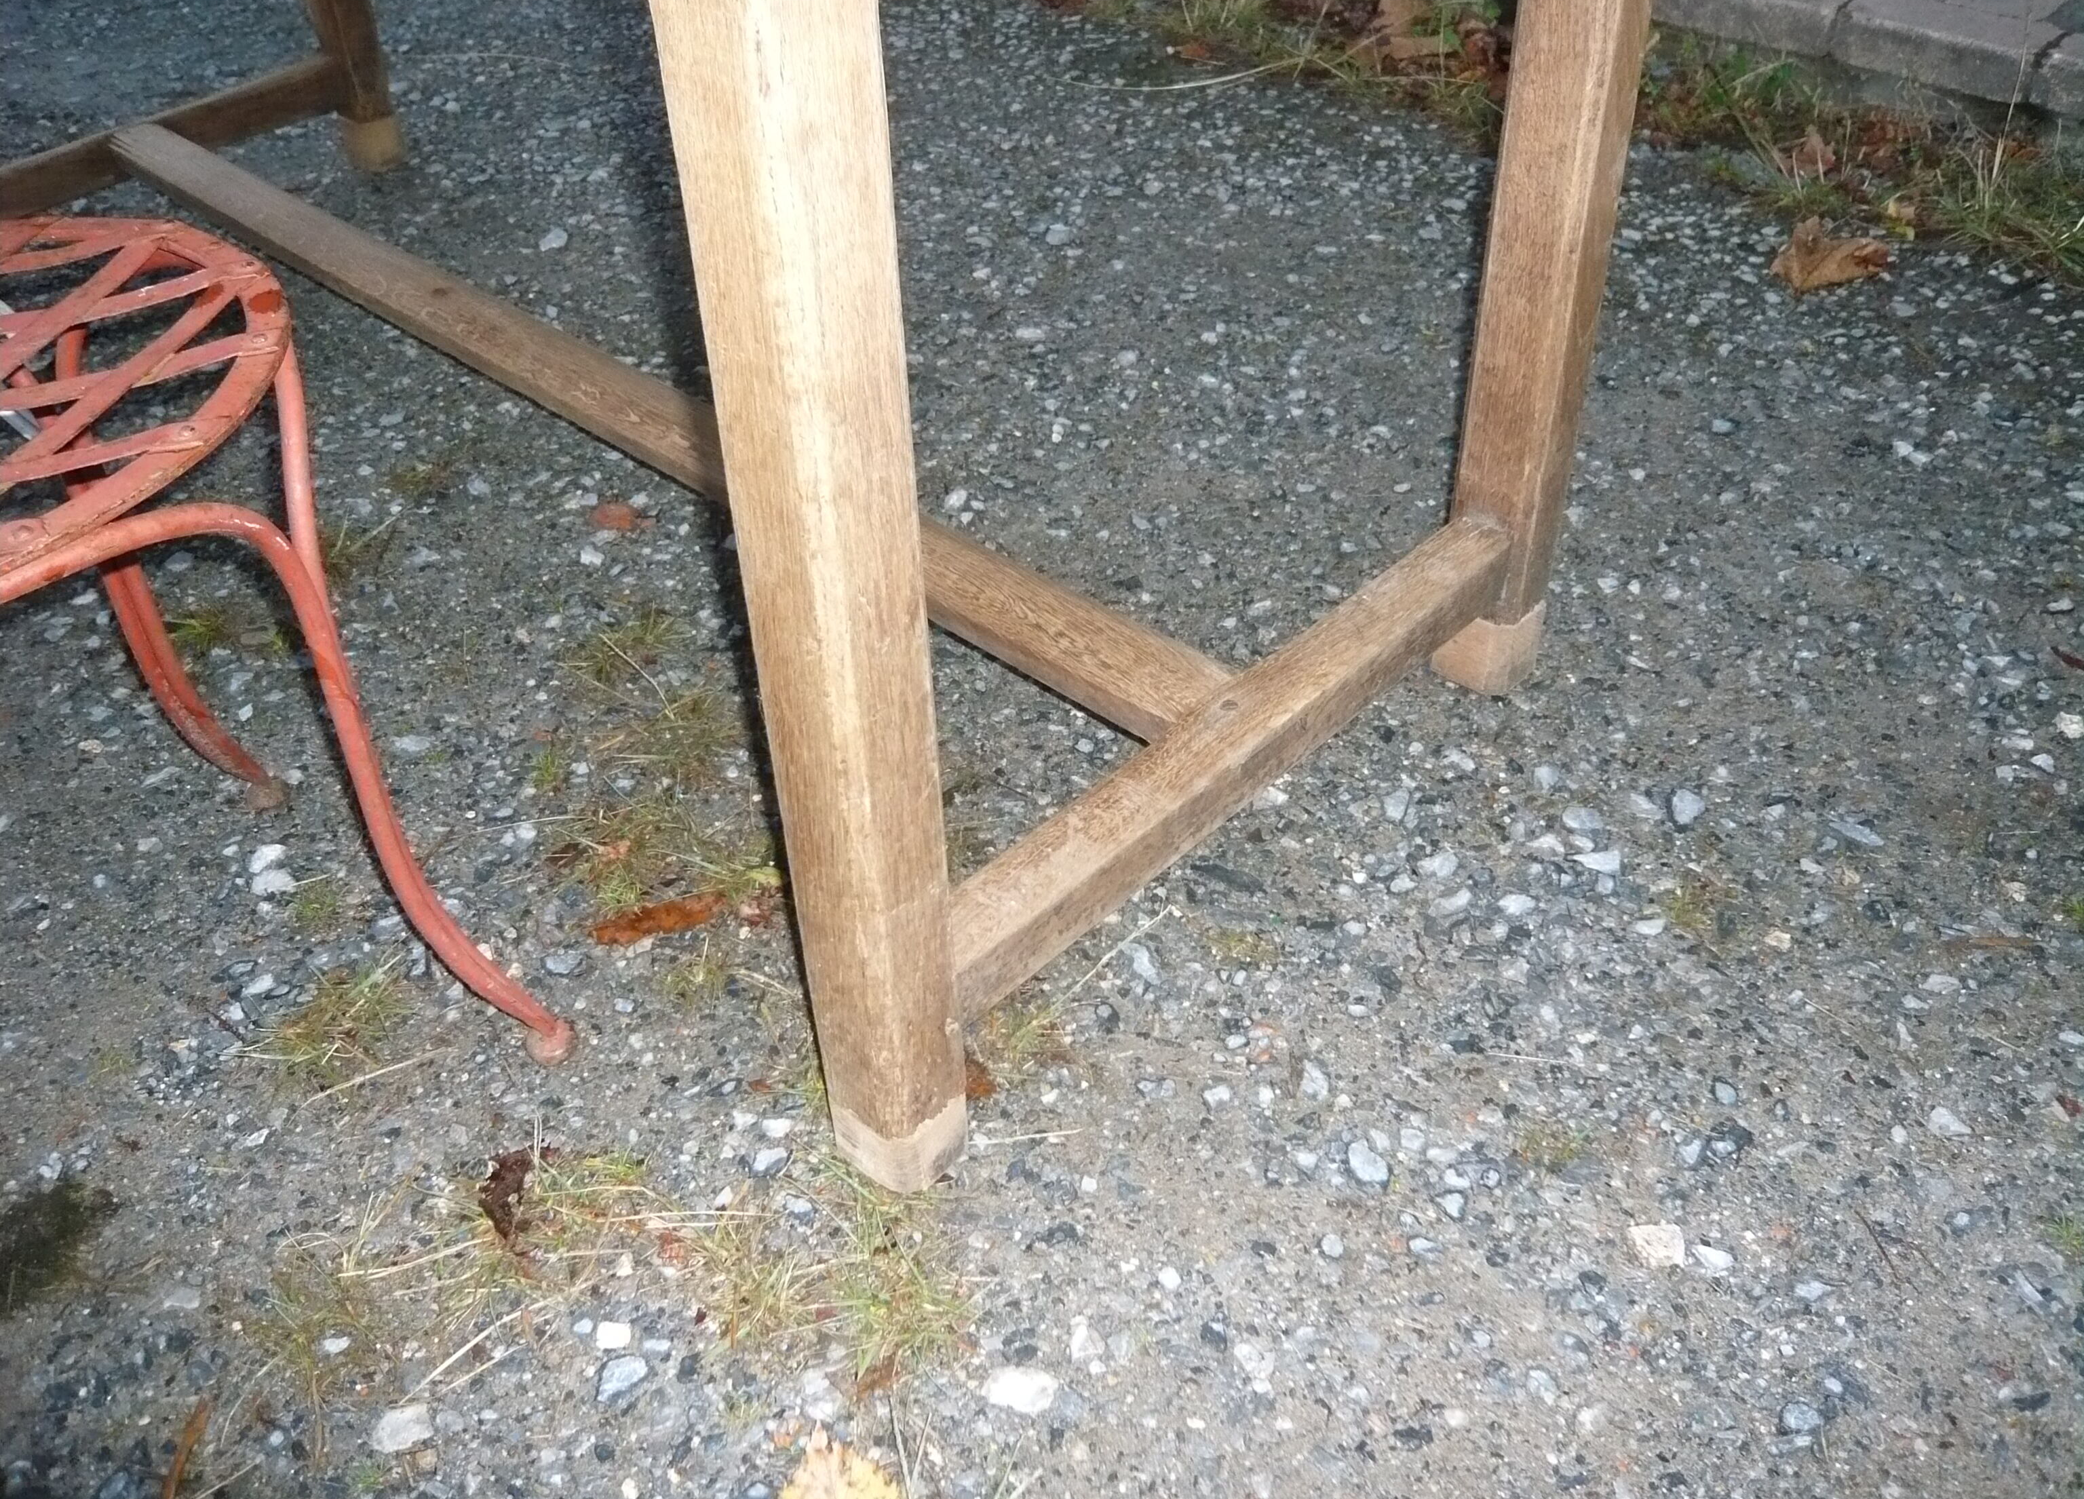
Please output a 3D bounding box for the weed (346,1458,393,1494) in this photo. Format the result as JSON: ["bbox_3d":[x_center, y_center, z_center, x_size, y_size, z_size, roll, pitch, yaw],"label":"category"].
[{"bbox_3d":[-0.336,0.361,0.841,0.025,0.013,0.019,-3,40,0],"label":"weed"}]

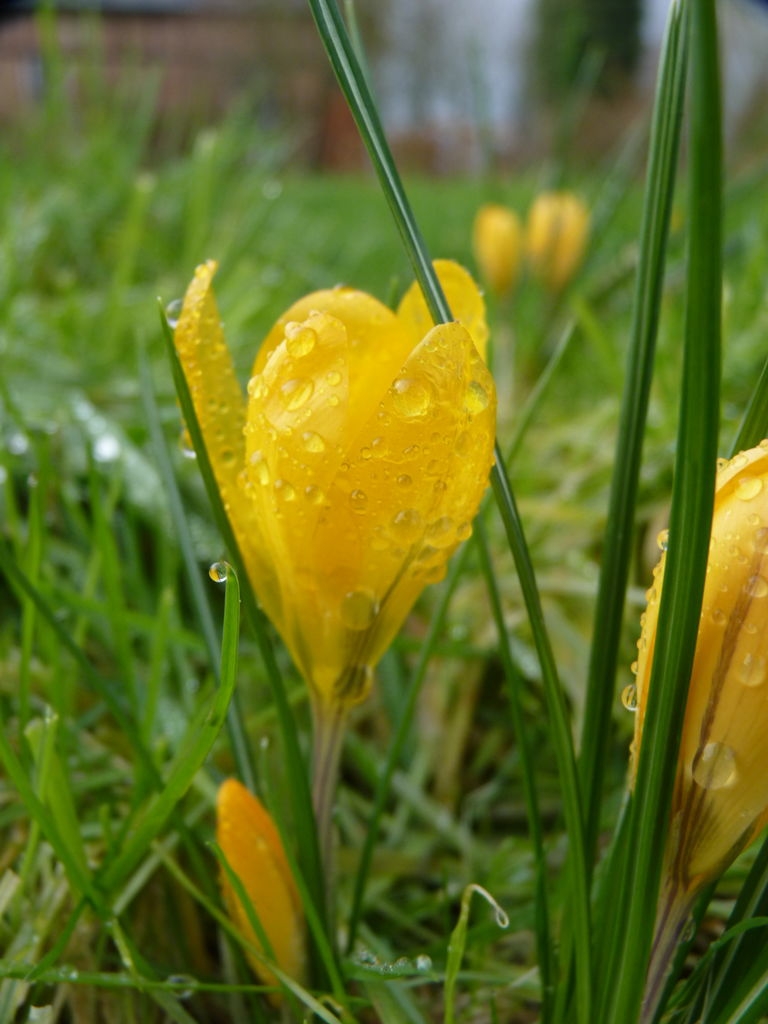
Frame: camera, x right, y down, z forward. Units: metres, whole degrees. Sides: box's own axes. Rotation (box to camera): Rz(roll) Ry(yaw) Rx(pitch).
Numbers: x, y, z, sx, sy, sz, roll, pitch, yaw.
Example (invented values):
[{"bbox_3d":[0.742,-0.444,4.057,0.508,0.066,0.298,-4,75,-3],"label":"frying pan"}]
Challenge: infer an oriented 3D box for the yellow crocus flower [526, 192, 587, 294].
[{"bbox_3d":[0.063,-0.099,0.400,0.021,0.034,0.020,4,18,0],"label":"yellow crocus flower"}]

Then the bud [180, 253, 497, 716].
[{"bbox_3d":[-0.005,-0.001,0.114,0.032,0.047,0.031,0,18,0],"label":"bud"}]

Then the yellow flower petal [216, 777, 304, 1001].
[{"bbox_3d":[-0.015,0.047,0.135,0.010,0.032,0.010,-9,18,0],"label":"yellow flower petal"}]

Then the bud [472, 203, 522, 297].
[{"bbox_3d":[0.042,-0.096,0.400,0.017,0.032,0.017,0,18,0],"label":"bud"}]

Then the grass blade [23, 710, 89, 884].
[{"bbox_3d":[-0.043,0.038,0.143,0.005,0.024,0.004,-9,18,0],"label":"grass blade"}]

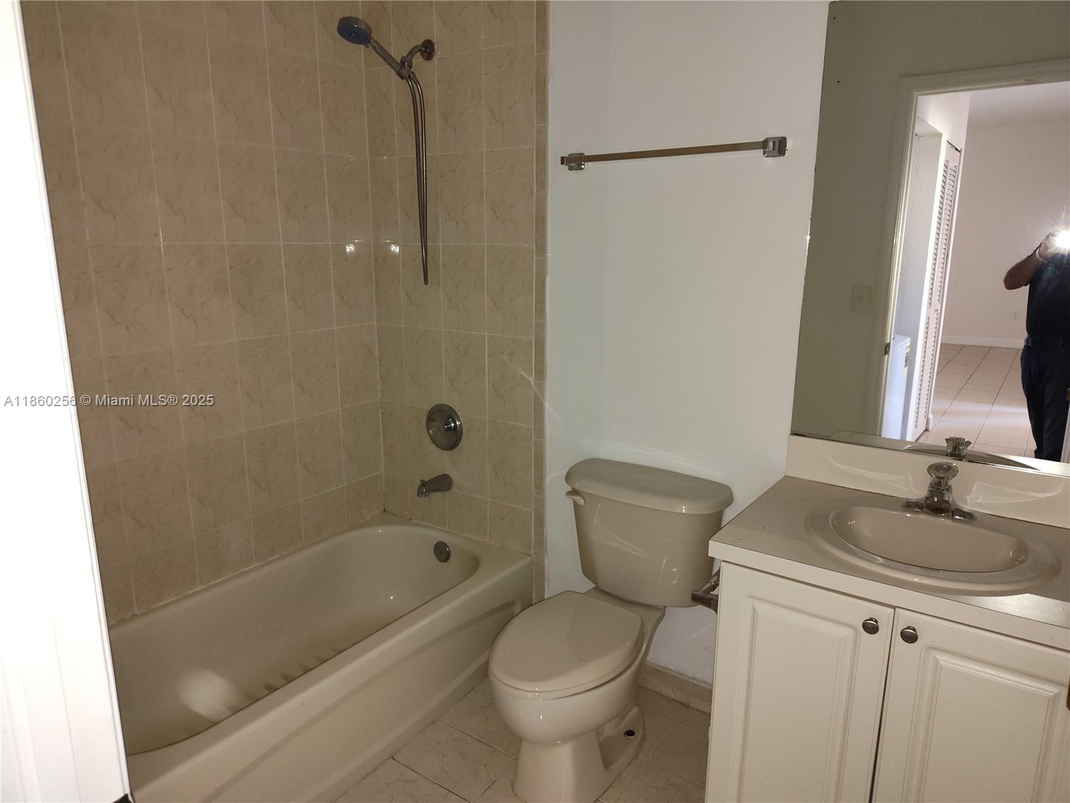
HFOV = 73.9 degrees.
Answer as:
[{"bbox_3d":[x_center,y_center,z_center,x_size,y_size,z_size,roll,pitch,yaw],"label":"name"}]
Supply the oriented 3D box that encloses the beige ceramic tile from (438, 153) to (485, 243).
[{"bbox_3d":[-0.248,-0.697,2.445,0.201,0.304,0.010,9,15,34],"label":"beige ceramic tile"}]

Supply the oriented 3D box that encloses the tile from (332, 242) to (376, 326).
[{"bbox_3d":[-0.684,-0.438,2.677,0.010,0.303,0.202,9,16,34],"label":"tile"}]

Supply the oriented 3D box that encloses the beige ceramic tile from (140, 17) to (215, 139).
[{"bbox_3d":[-1.032,-0.926,2.059,0.010,0.304,0.201,9,15,34],"label":"beige ceramic tile"}]

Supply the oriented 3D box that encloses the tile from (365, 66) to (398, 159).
[{"bbox_3d":[-0.554,-1.037,2.572,0.147,0.301,0.010,9,15,34],"label":"tile"}]

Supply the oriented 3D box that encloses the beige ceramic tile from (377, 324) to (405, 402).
[{"bbox_3d":[-0.560,-0.149,2.791,0.147,0.304,0.010,9,15,34],"label":"beige ceramic tile"}]

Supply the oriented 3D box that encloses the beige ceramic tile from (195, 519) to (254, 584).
[{"bbox_3d":[-1.037,0.500,2.383,0.010,0.169,0.201,9,15,34],"label":"beige ceramic tile"}]

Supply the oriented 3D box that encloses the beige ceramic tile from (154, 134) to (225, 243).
[{"bbox_3d":[-1.026,-0.623,2.113,0.010,0.301,0.200,9,15,34],"label":"beige ceramic tile"}]

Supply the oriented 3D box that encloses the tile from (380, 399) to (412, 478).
[{"bbox_3d":[-0.562,0.149,2.856,0.144,0.303,0.010,9,16,34],"label":"tile"}]

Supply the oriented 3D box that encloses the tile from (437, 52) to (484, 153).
[{"bbox_3d":[-0.245,-0.989,2.364,0.200,0.301,0.010,9,15,34],"label":"tile"}]

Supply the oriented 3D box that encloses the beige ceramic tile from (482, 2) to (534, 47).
[{"bbox_3d":[-0.078,-1.264,2.192,0.201,0.303,0.010,9,16,34],"label":"beige ceramic tile"}]

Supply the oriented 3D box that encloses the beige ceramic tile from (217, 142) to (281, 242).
[{"bbox_3d":[-0.913,-0.661,2.282,0.010,0.302,0.200,9,15,34],"label":"beige ceramic tile"}]

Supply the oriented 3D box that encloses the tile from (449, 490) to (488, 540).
[{"bbox_3d":[-0.252,0.428,2.700,0.201,0.163,0.010,9,15,34],"label":"tile"}]

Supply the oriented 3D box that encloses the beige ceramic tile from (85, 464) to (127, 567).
[{"bbox_3d":[-1.268,0.341,2.006,0.010,0.304,0.201,9,15,34],"label":"beige ceramic tile"}]

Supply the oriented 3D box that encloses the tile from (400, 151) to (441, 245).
[{"bbox_3d":[-0.411,-0.718,2.543,0.200,0.301,0.010,9,15,34],"label":"tile"}]

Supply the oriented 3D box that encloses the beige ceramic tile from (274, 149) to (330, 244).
[{"bbox_3d":[-0.799,-0.699,2.446,0.010,0.303,0.201,9,16,34],"label":"beige ceramic tile"}]

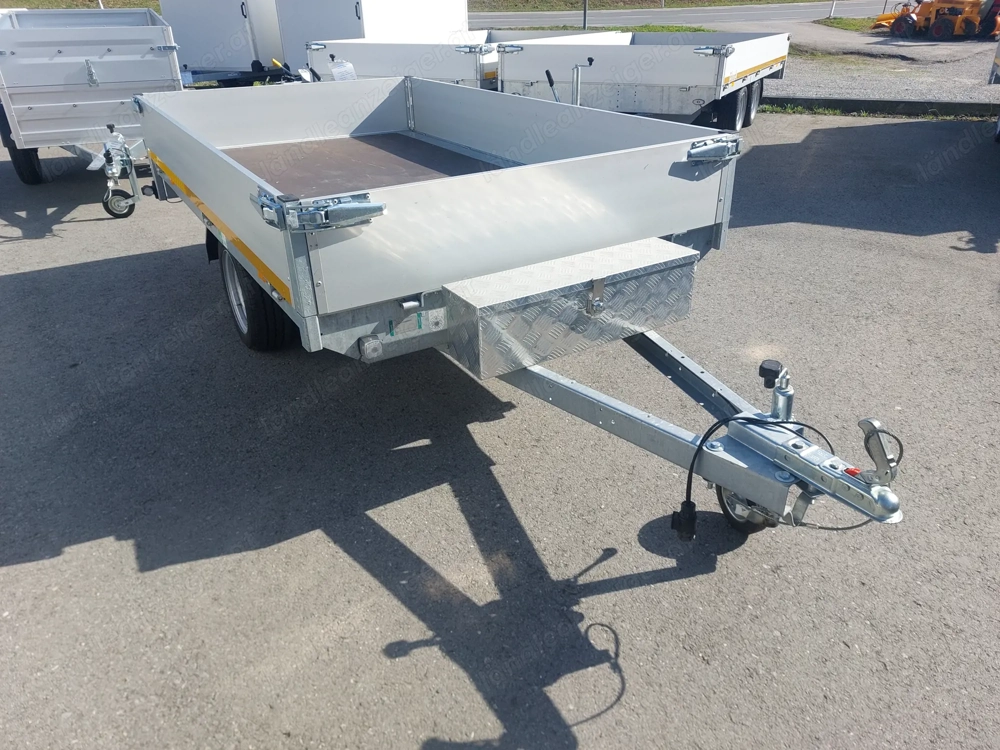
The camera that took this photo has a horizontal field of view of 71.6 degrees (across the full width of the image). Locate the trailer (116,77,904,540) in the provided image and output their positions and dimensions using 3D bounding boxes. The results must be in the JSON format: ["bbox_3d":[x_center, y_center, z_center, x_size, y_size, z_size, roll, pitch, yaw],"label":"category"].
[{"bbox_3d":[-0.222,-0.510,2.789,1.627,0.921,3.821,-17,32,-28],"label":"trailer"}]

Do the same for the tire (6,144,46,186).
[{"bbox_3d":[-4.001,-1.896,5.804,0.175,0.580,0.580,-12,30,-21],"label":"tire"}]

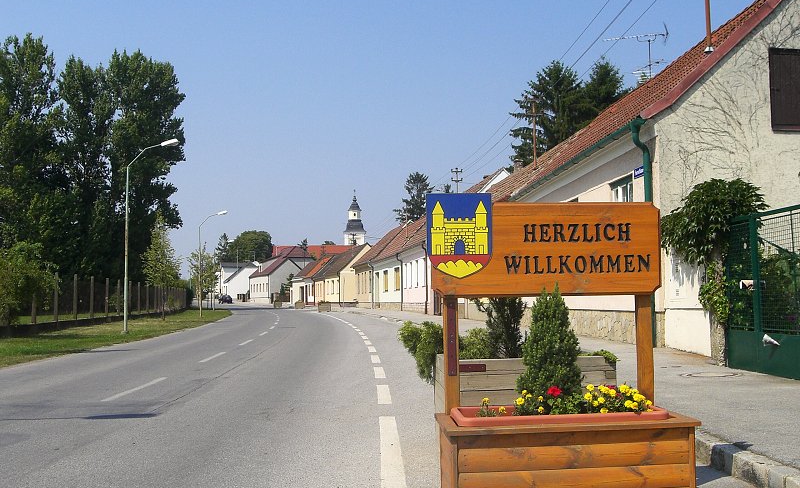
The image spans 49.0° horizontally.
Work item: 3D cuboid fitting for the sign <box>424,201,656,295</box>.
[{"bbox_3d":[0.805,0.005,4.860,1.313,0.568,0.060,-1,-4,-4],"label":"sign"}]

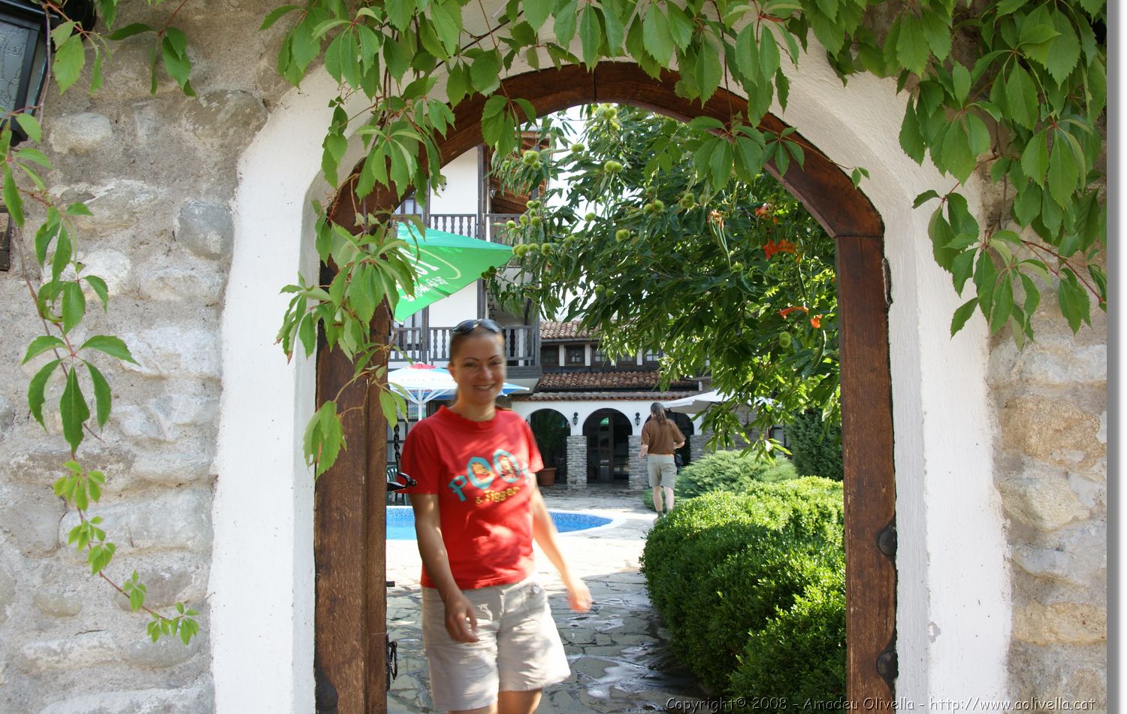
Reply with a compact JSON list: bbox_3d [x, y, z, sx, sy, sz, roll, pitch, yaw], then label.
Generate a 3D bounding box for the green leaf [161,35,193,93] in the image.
[{"bbox_3d":[-0.769,-0.586,1.682,0.065,0.123,0.035,0,-5,0],"label":"green leaf"}]

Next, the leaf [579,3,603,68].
[{"bbox_3d":[0.053,-0.619,1.635,0.046,0.130,0.030,0,-5,0],"label":"leaf"}]

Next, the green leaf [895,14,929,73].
[{"bbox_3d":[0.693,-0.622,1.680,0.063,0.128,0.024,-10,-11,0],"label":"green leaf"}]

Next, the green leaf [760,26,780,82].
[{"bbox_3d":[0.409,-0.601,1.680,0.043,0.123,0.024,-2,-11,-9],"label":"green leaf"}]

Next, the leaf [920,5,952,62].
[{"bbox_3d":[0.740,-0.643,1.680,0.058,0.121,0.024,-16,-11,-8],"label":"leaf"}]

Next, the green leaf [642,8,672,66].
[{"bbox_3d":[0.185,-0.637,1.680,0.058,0.127,0.024,-12,-11,0],"label":"green leaf"}]

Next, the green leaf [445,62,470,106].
[{"bbox_3d":[-0.211,-0.541,1.679,0.049,0.086,0.030,0,-5,0],"label":"green leaf"}]

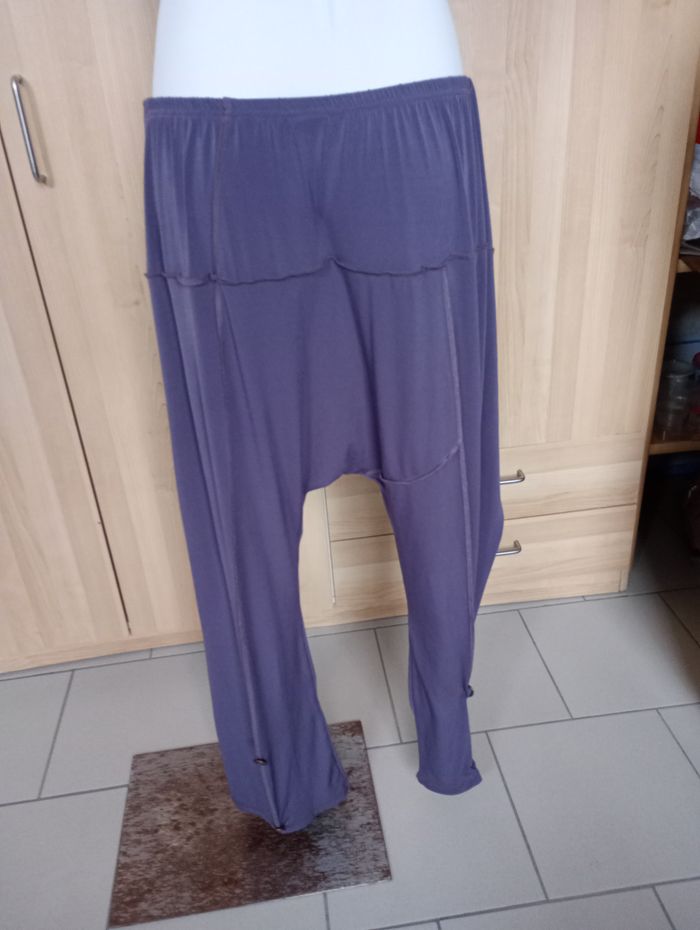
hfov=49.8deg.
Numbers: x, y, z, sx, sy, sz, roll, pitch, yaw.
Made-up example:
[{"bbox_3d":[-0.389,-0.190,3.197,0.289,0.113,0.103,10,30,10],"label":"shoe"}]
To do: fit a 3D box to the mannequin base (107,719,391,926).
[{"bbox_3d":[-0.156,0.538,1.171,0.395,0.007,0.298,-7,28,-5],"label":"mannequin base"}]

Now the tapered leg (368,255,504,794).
[{"bbox_3d":[0.116,0.133,0.981,0.160,0.810,0.175,-10,28,-11],"label":"tapered leg"}]

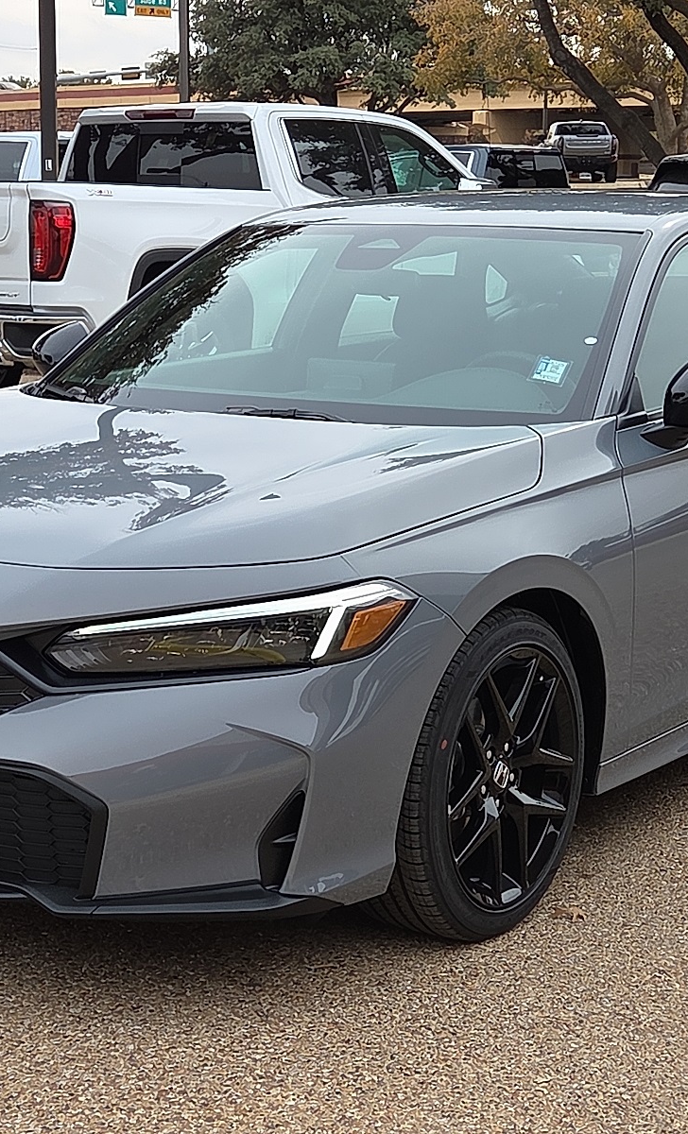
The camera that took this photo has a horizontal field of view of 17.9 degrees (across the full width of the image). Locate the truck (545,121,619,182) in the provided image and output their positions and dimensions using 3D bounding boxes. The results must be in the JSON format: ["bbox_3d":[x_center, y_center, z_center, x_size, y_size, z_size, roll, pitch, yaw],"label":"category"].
[{"bbox_3d":[7.930,-13.750,72.600,2.030,1.940,5.700,0,10,2],"label":"truck"}]

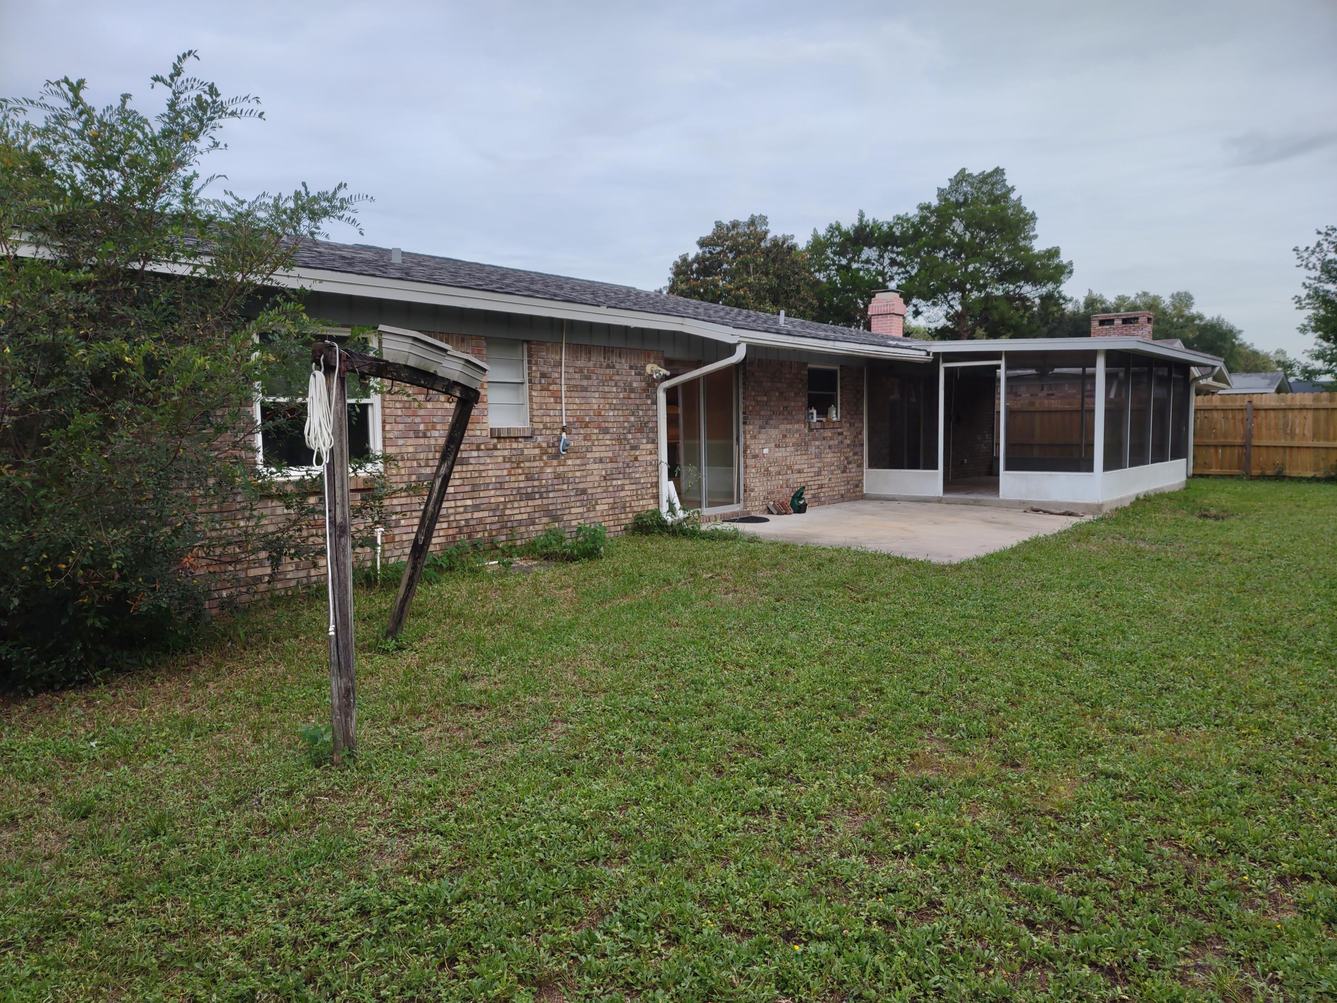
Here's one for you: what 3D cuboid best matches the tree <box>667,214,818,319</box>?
[{"bbox_3d":[2.514,-5.686,34.638,5.800,8.240,5.600,0,5,0],"label":"tree"}]

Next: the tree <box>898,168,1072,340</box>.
[{"bbox_3d":[12.258,-7.493,39.500,7.000,10.990,6.800,0,5,0],"label":"tree"}]

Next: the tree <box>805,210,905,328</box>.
[{"bbox_3d":[7.044,-6.311,37.595,4.900,8.970,4.900,0,5,0],"label":"tree"}]

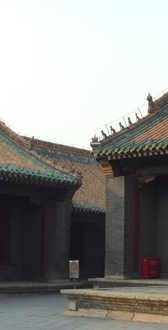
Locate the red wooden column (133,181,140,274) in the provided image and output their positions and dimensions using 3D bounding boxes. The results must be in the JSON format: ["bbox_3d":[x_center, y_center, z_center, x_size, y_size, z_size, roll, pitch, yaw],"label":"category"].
[{"bbox_3d":[1.904,2.236,22.789,0.330,3.297,0.330,1,-8,0],"label":"red wooden column"}]

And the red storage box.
[{"bbox_3d":[2.395,3.684,22.694,0.280,0.764,0.655,-6,-11,40],"label":"red storage box"}]

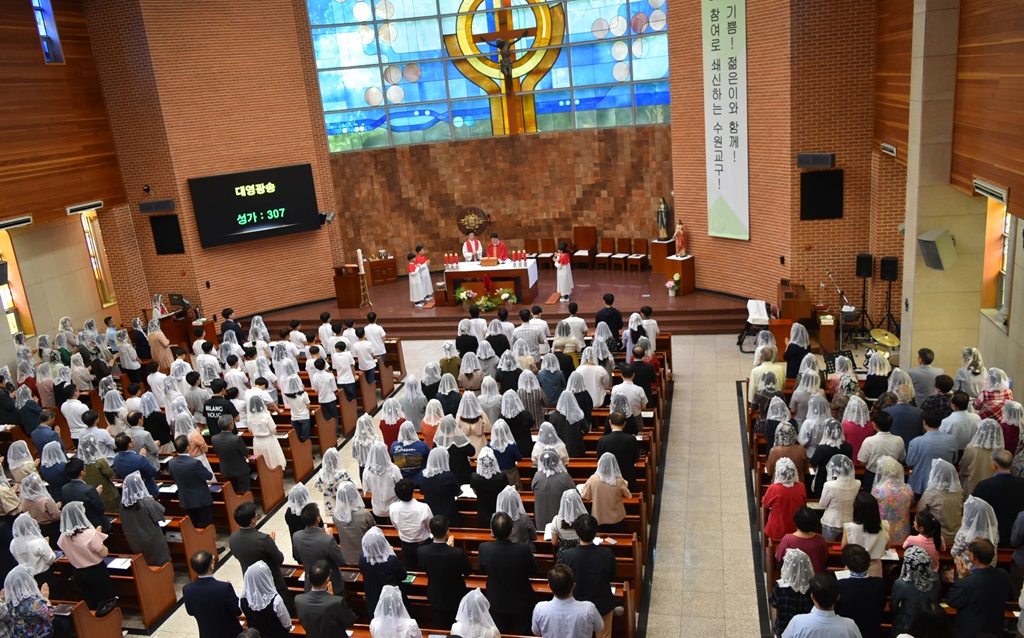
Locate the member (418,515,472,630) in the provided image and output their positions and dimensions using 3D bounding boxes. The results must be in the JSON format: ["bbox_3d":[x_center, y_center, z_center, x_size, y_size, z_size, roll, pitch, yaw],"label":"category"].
[{"bbox_3d":[-0.595,2.692,7.623,0.520,1.690,0.420,-2,16,15],"label":"member"}]

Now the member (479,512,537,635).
[{"bbox_3d":[0.025,2.650,7.454,0.550,1.741,0.400,-2,16,15],"label":"member"}]

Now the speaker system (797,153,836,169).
[{"bbox_3d":[6.158,-3.200,15.513,0.180,0.280,0.840,-25,22,-26],"label":"speaker system"}]

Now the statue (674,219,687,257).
[{"bbox_3d":[4.100,-1.969,18.663,0.250,0.900,0.290,-18,20,-35],"label":"statue"}]

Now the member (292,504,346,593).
[{"bbox_3d":[-1.910,2.656,7.921,0.510,1.690,0.400,-1,17,17],"label":"member"}]

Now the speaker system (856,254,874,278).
[{"bbox_3d":[7.074,-1.060,15.408,0.280,0.420,0.260,2,18,25],"label":"speaker system"}]

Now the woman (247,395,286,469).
[{"bbox_3d":[-3.658,1.868,11.439,0.450,1.580,0.360,-2,17,15],"label":"woman"}]

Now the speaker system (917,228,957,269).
[{"bbox_3d":[6.443,-1.062,11.626,0.286,0.542,0.308,-37,25,-10],"label":"speaker system"}]

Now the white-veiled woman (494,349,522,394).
[{"bbox_3d":[-0.012,1.238,12.321,0.450,1.570,0.360,-2,17,15],"label":"white-veiled woman"}]

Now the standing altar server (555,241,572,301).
[{"bbox_3d":[1.345,-1.258,20.249,0.450,1.554,0.420,-2,16,15],"label":"standing altar server"}]

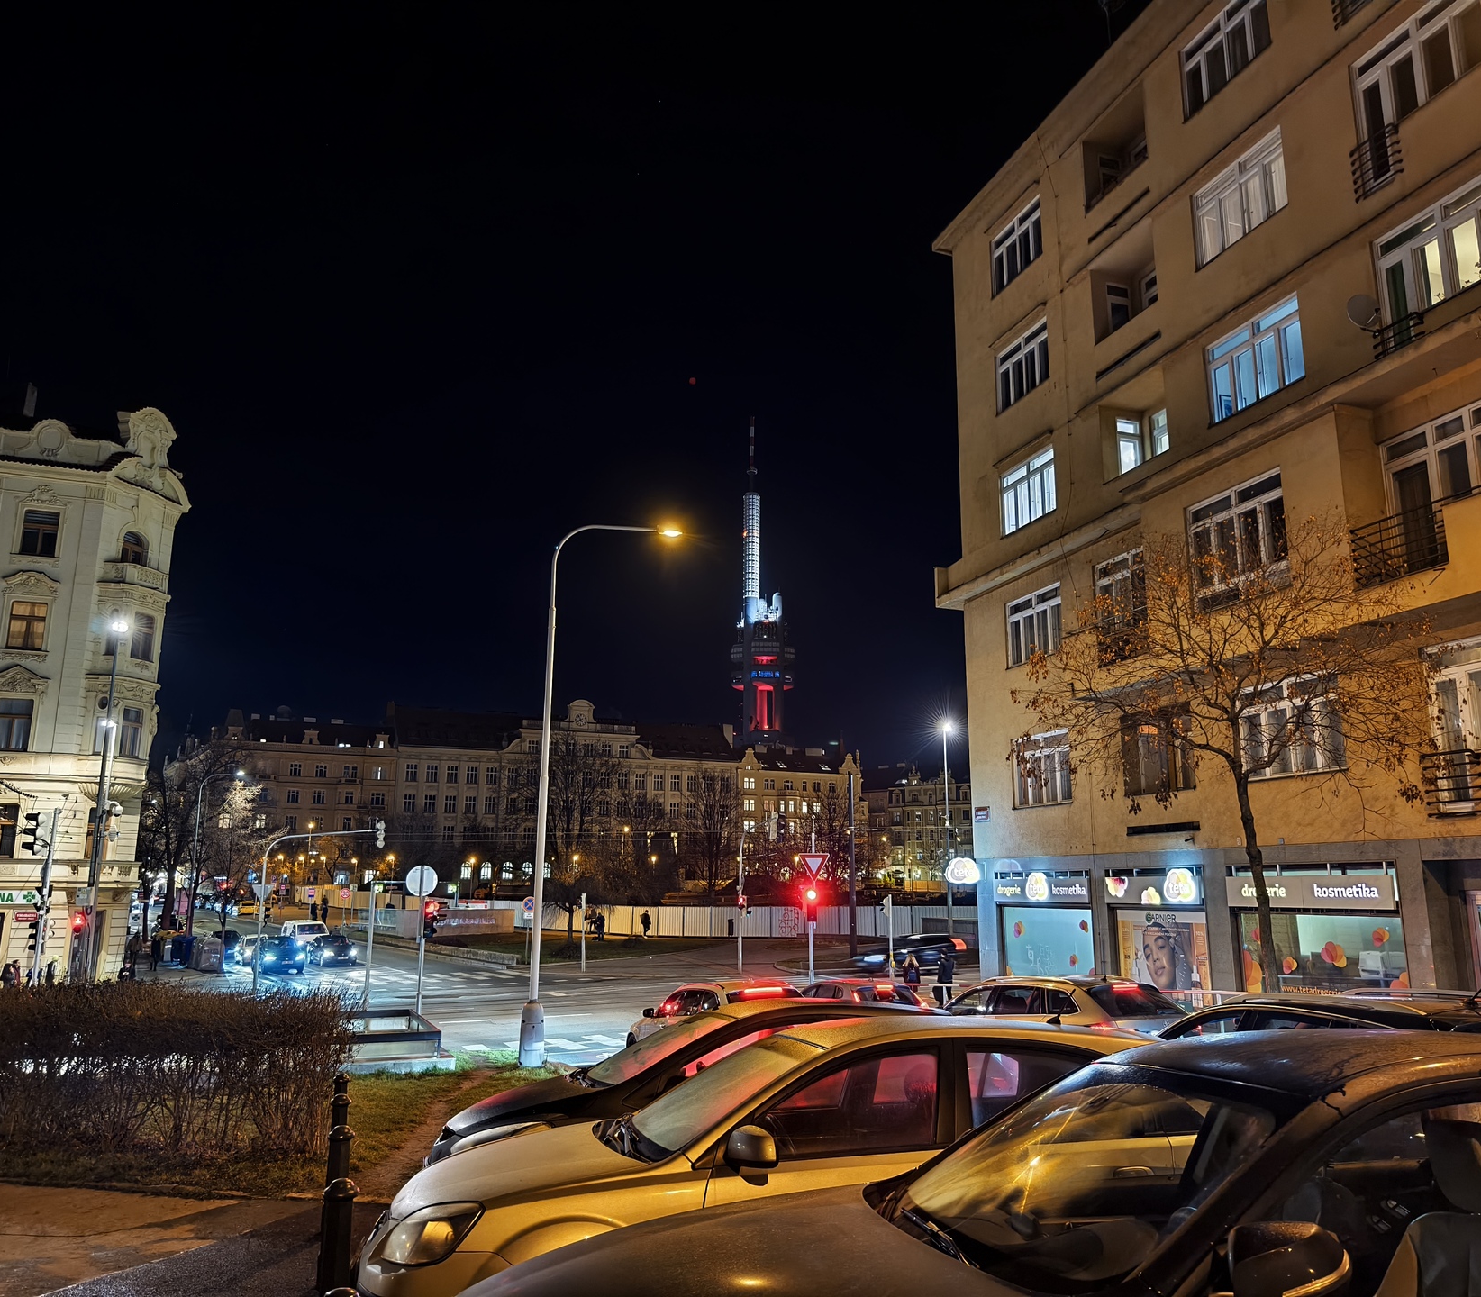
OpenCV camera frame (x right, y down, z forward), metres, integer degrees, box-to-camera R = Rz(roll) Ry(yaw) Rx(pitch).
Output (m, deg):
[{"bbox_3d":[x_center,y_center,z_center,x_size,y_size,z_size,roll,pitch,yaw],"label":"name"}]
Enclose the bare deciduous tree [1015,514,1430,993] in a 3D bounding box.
[{"bbox_3d":[6.899,1.943,16.162,5.600,7.895,5.000,-5,-13,23],"label":"bare deciduous tree"}]

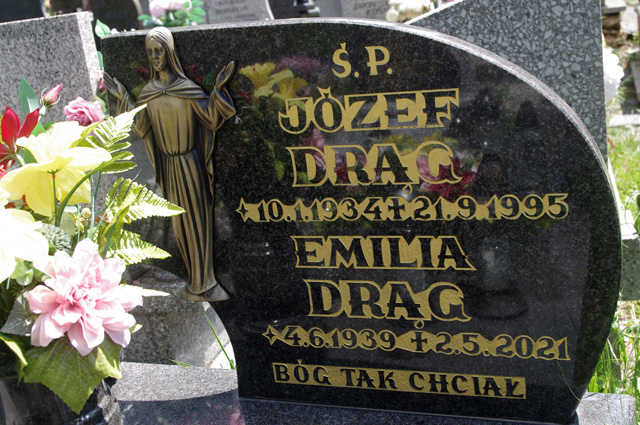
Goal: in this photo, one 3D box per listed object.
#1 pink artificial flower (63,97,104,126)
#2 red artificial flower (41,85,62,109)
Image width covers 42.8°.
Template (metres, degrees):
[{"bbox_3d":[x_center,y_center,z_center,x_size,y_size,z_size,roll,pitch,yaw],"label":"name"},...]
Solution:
[{"bbox_3d":[-0.382,-0.158,1.320,0.067,0.058,0.056,-11,16,-15],"label":"pink artificial flower"},{"bbox_3d":[-0.439,-0.190,1.335,0.046,0.030,0.030,-54,20,-23],"label":"red artificial flower"}]

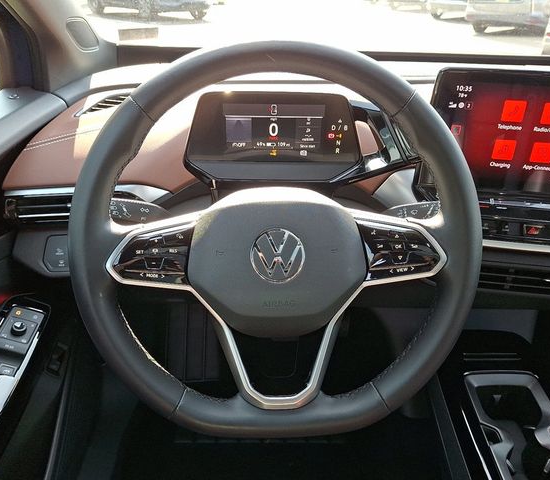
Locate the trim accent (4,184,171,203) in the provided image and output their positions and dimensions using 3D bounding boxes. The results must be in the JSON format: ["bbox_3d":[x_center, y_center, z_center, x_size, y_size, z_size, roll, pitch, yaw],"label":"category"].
[{"bbox_3d":[-0.239,-0.061,0.600,0.204,0.018,0.025,-3,29,-5],"label":"trim accent"}]

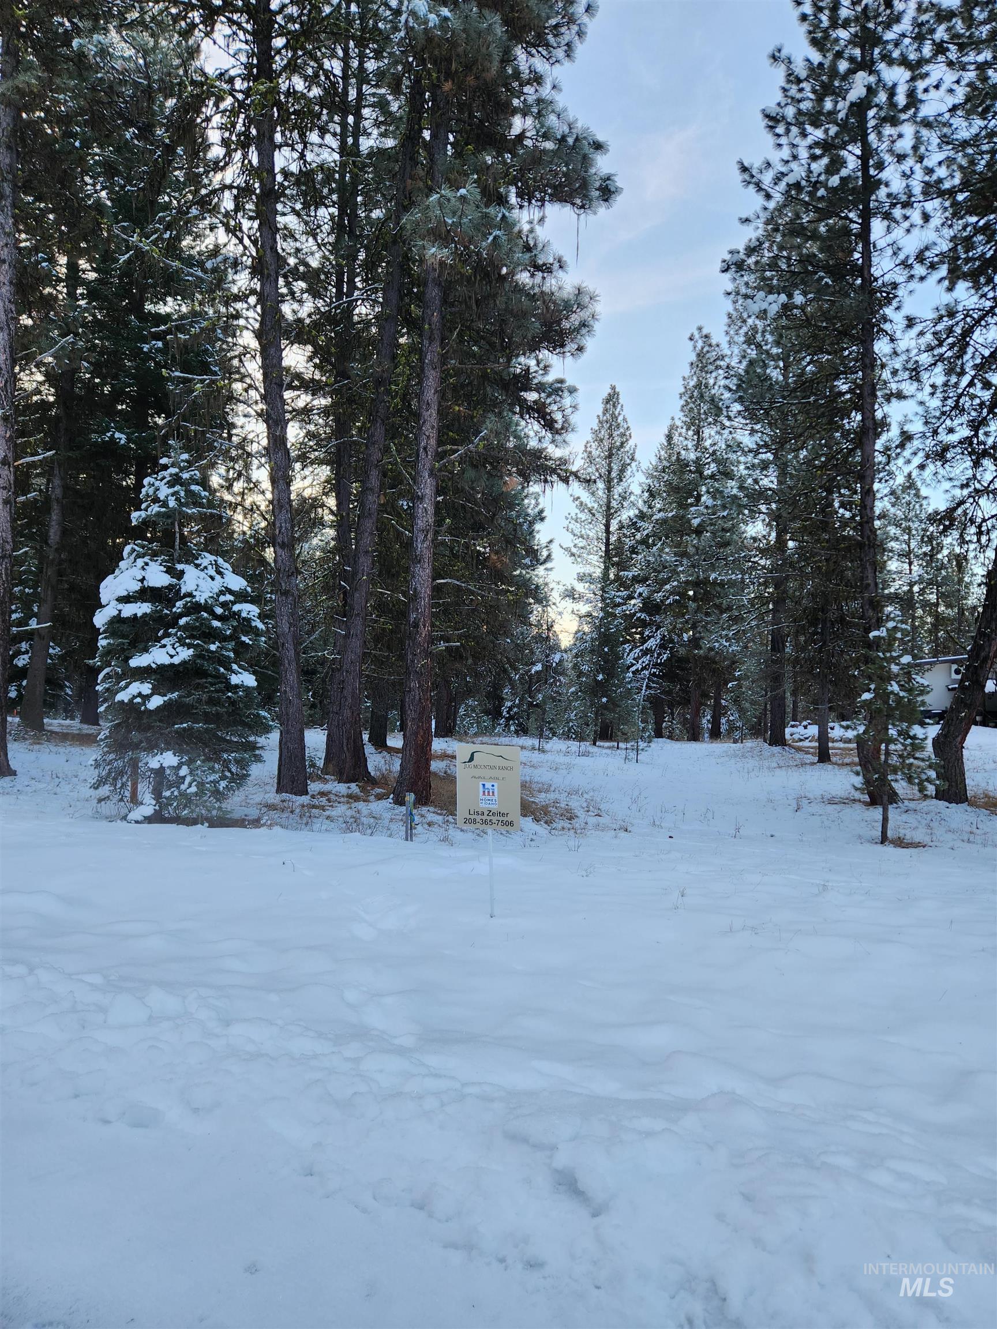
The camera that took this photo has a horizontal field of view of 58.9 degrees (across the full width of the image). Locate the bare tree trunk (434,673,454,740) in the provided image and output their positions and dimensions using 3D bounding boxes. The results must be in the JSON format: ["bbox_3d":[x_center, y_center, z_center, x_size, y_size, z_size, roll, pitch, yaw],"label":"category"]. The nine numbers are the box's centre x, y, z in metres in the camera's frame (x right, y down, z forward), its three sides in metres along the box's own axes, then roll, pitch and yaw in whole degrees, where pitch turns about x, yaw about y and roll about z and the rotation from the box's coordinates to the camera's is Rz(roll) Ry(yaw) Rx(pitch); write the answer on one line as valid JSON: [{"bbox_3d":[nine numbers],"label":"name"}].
[{"bbox_3d":[-1.606,1.208,26.023,0.600,1.957,0.570,0,-1,0],"label":"bare tree trunk"}]

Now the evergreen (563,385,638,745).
[{"bbox_3d":[2.851,-2.789,24.621,2.050,10.046,2.000,0,-1,0],"label":"evergreen"}]

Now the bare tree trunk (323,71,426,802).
[{"bbox_3d":[-2.137,-4.147,15.148,1.600,12.301,0.800,0,-1,0],"label":"bare tree trunk"}]

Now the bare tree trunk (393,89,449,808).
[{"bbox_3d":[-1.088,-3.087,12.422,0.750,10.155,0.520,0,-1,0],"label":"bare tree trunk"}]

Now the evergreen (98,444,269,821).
[{"bbox_3d":[-3.863,-0.359,10.754,2.100,4.506,2.050,0,-1,0],"label":"evergreen"}]

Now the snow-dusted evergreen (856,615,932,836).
[{"bbox_3d":[4.190,0.693,9.328,0.770,2.344,0.750,0,-1,0],"label":"snow-dusted evergreen"}]

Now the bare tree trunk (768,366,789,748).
[{"bbox_3d":[7.819,-3.098,24.629,0.590,10.779,0.500,0,-1,0],"label":"bare tree trunk"}]

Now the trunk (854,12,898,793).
[{"bbox_3d":[5.306,-3.485,12.431,0.600,10.950,0.500,0,-1,0],"label":"trunk"}]

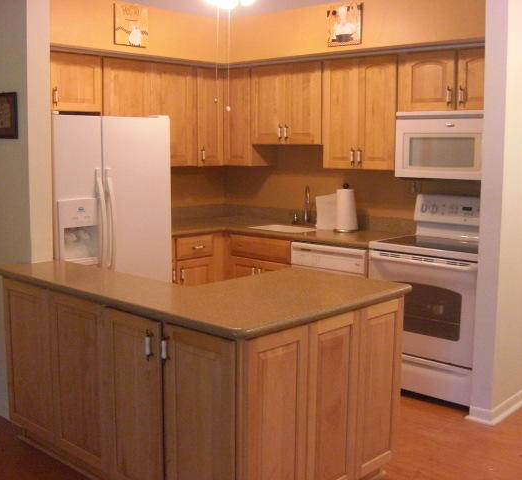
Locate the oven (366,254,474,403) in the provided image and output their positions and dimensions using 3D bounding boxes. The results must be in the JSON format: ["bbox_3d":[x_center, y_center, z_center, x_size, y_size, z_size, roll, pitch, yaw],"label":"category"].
[{"bbox_3d":[1.151,0.493,4.389,0.757,0.861,0.635,7,11,42],"label":"oven"}]

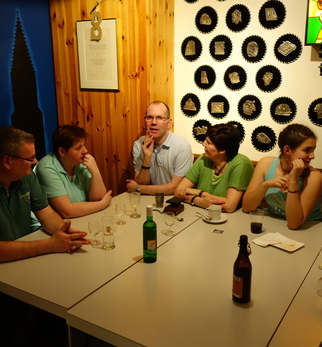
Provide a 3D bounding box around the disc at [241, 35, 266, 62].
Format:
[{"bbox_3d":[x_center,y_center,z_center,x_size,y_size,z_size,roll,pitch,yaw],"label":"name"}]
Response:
[{"bbox_3d":[0.655,-0.878,2.853,0.187,0.187,0.020,9,18,31],"label":"disc"}]

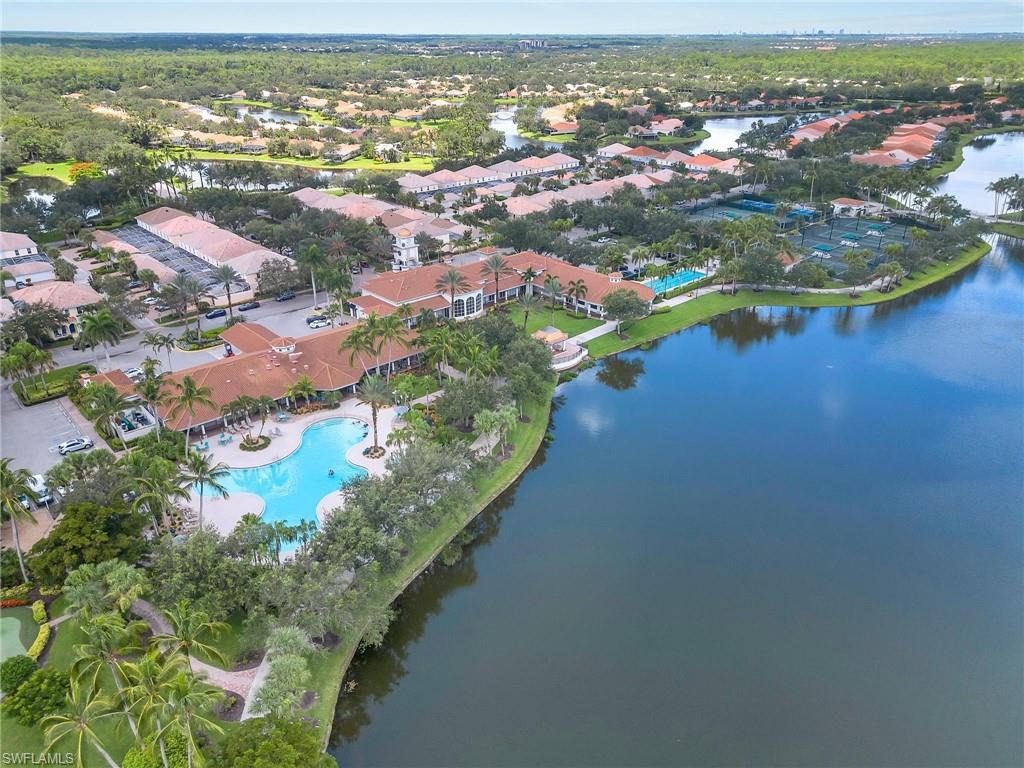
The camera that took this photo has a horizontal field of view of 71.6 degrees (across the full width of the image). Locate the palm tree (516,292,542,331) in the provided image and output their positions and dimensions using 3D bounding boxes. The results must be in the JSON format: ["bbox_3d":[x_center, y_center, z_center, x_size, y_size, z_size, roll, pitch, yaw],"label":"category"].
[{"bbox_3d":[3.850,-16.610,164.750,5.410,8.540,5.410,1,27,1],"label":"palm tree"}]

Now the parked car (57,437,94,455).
[{"bbox_3d":[-67.700,9.280,110.000,4.600,1.600,1.870,-20,33,-35],"label":"parked car"}]

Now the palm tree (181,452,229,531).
[{"bbox_3d":[-38.690,14.110,88.660,6.200,12.000,6.200,0,26,0],"label":"palm tree"}]

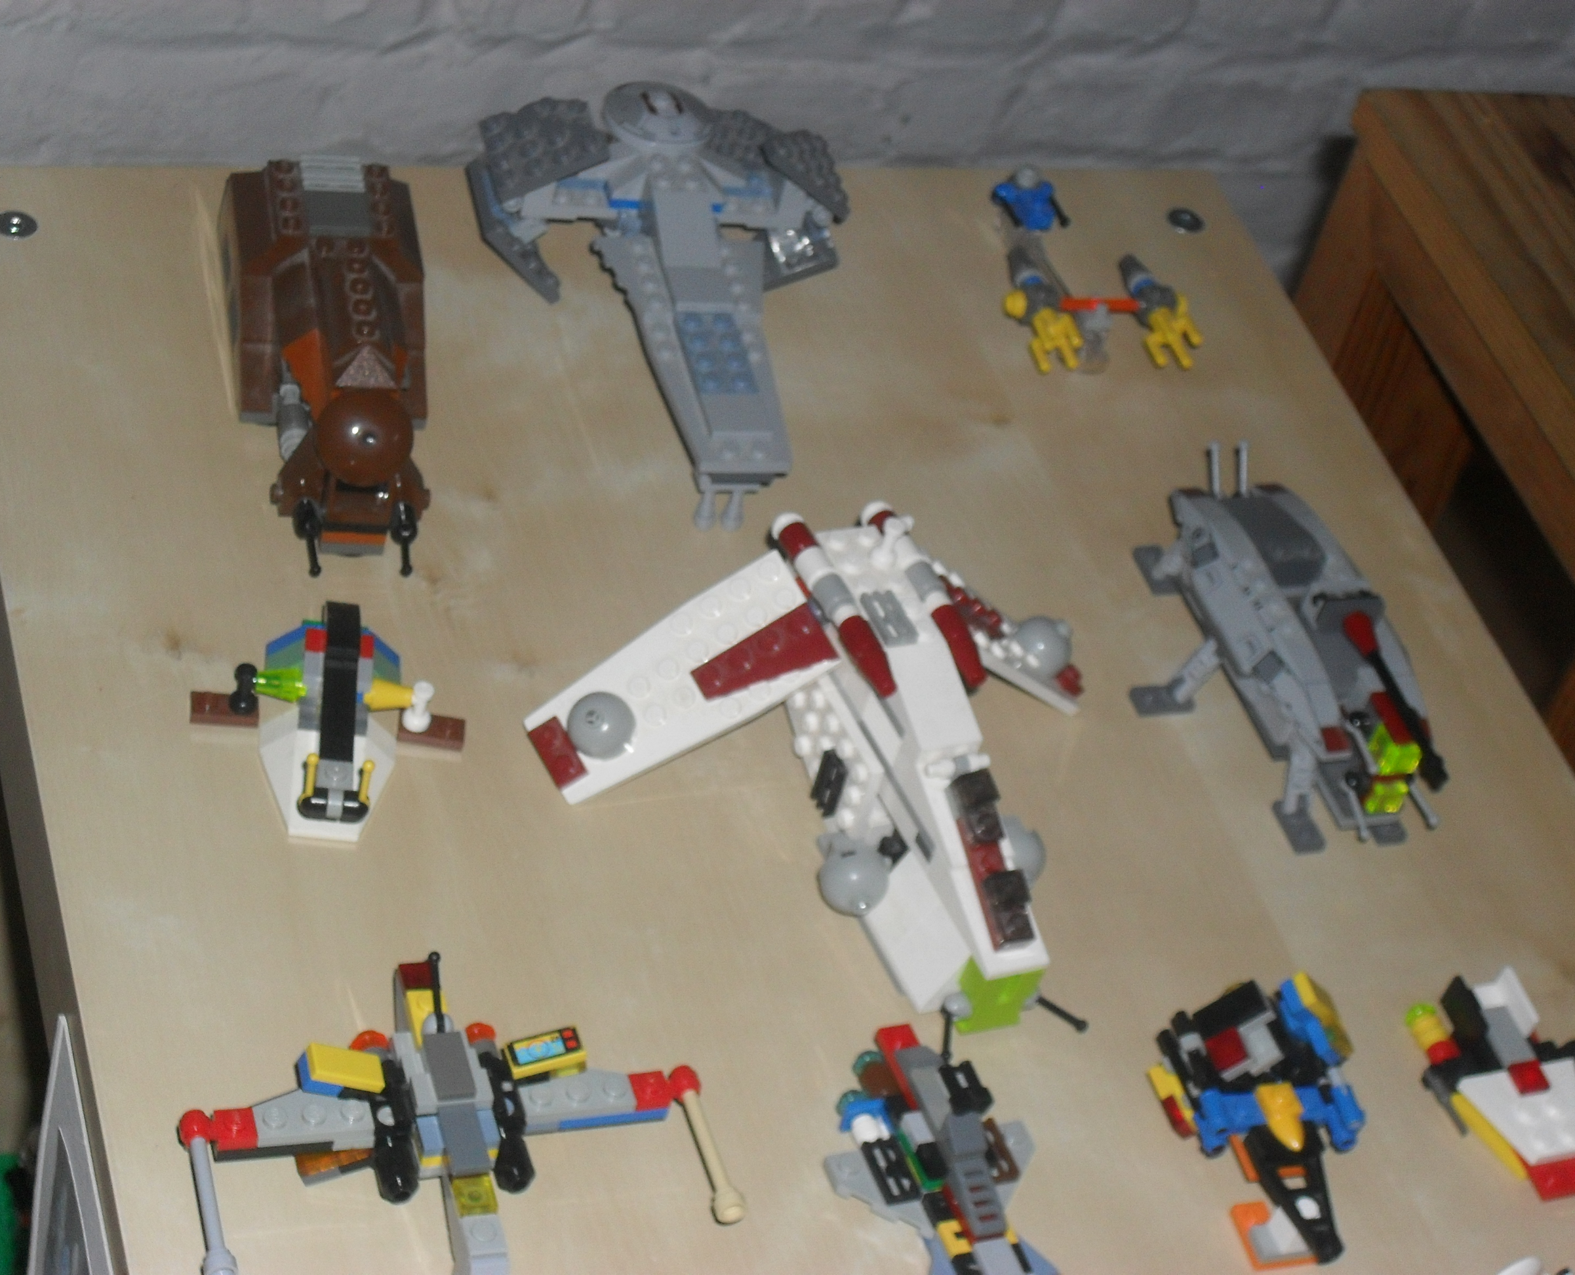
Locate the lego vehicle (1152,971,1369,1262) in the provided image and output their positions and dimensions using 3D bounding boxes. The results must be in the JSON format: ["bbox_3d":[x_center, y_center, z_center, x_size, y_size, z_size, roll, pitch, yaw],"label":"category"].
[{"bbox_3d":[0.109,0.107,0.720,0.052,0.028,0.066,-1,46,-19],"label":"lego vehicle"}]

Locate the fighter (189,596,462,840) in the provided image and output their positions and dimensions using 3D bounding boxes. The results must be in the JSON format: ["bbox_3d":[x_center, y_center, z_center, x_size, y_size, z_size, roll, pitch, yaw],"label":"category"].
[{"bbox_3d":[-0.105,0.014,0.750,0.064,0.025,0.070,6,44,-12],"label":"fighter"}]

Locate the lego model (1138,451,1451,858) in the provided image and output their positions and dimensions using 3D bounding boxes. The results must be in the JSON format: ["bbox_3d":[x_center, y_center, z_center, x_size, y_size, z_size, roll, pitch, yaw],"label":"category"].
[{"bbox_3d":[0.134,-0.001,0.826,0.086,0.049,0.134,-3,46,-20],"label":"lego model"}]

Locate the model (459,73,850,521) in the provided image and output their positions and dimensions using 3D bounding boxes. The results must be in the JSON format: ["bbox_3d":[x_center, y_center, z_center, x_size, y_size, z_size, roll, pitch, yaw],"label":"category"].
[{"bbox_3d":[-0.027,-0.081,0.855,0.102,0.053,0.153,0,45,-18],"label":"model"}]

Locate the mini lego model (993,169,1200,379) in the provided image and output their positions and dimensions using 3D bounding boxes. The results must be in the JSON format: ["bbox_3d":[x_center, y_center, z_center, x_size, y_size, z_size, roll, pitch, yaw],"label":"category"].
[{"bbox_3d":[0.082,-0.102,0.929,0.058,0.030,0.084,-2,46,-20],"label":"mini lego model"}]

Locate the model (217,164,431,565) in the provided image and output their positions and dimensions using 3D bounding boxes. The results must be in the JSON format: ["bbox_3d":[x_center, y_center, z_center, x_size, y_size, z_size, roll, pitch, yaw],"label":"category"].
[{"bbox_3d":[-0.113,-0.071,0.825,0.051,0.042,0.138,1,45,-17],"label":"model"}]

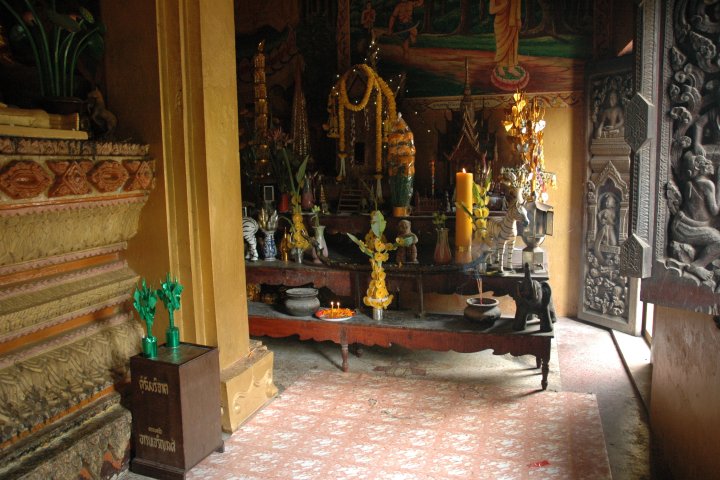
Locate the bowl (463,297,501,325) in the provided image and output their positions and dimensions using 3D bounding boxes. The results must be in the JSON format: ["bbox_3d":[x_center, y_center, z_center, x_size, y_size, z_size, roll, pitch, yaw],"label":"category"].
[{"bbox_3d":[0.893,0.515,3.917,0.251,0.133,0.251,1,8,18],"label":"bowl"}]

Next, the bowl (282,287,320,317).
[{"bbox_3d":[-0.449,0.490,4.181,0.256,0.168,0.256,-1,8,0],"label":"bowl"}]

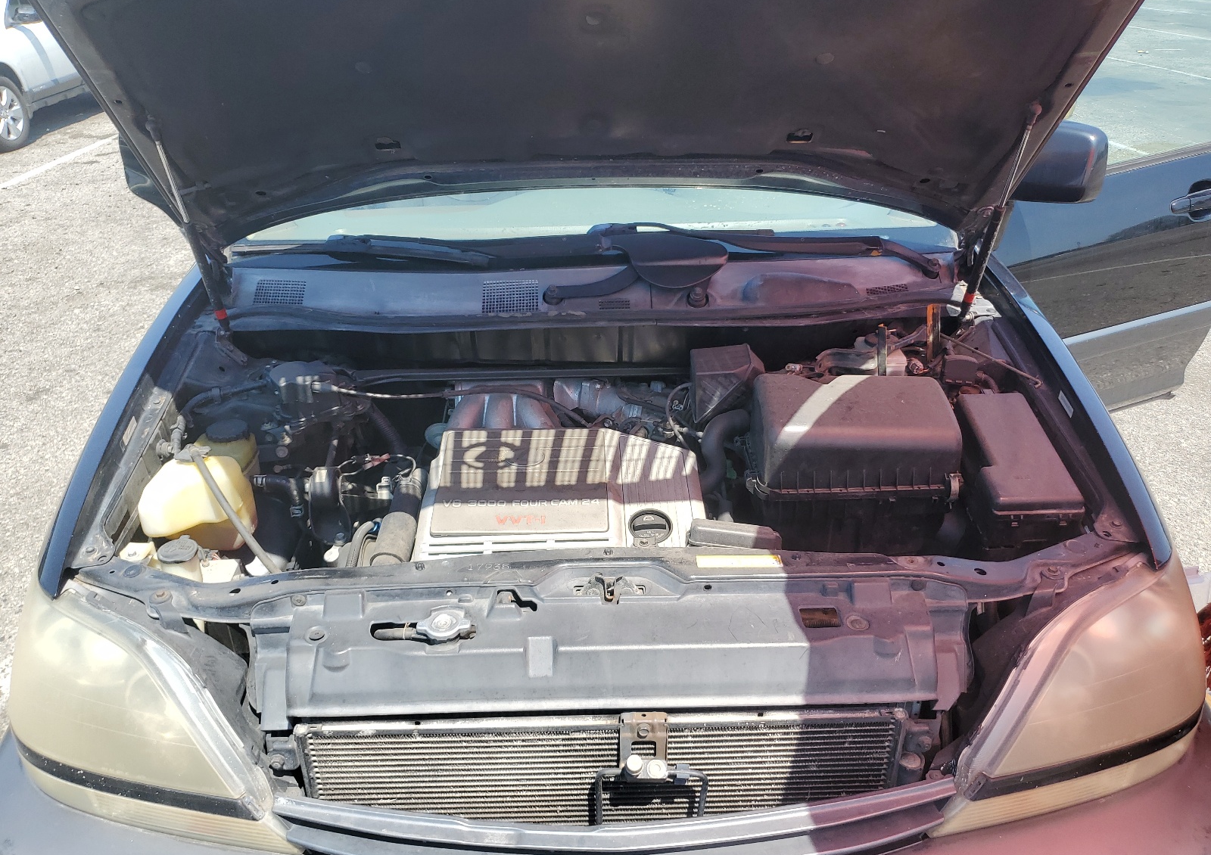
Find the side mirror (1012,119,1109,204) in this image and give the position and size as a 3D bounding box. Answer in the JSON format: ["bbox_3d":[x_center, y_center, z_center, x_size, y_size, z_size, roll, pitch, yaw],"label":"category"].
[{"bbox_3d":[1.052,-0.627,2.150,0.140,0.175,0.250,-19,33,-30],"label":"side mirror"}]

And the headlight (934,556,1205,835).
[{"bbox_3d":[0.648,0.354,1.311,0.430,0.280,0.330,-7,28,-10],"label":"headlight"}]

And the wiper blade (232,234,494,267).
[{"bbox_3d":[-0.500,-0.359,1.840,0.540,0.050,0.060,-1,28,0],"label":"wiper blade"}]

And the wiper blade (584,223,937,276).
[{"bbox_3d":[0.325,-0.362,1.820,0.710,0.070,0.100,-1,28,0],"label":"wiper blade"}]

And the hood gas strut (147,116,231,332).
[{"bbox_3d":[-0.733,-0.342,1.615,0.025,0.438,0.025,0,46,-1],"label":"hood gas strut"}]

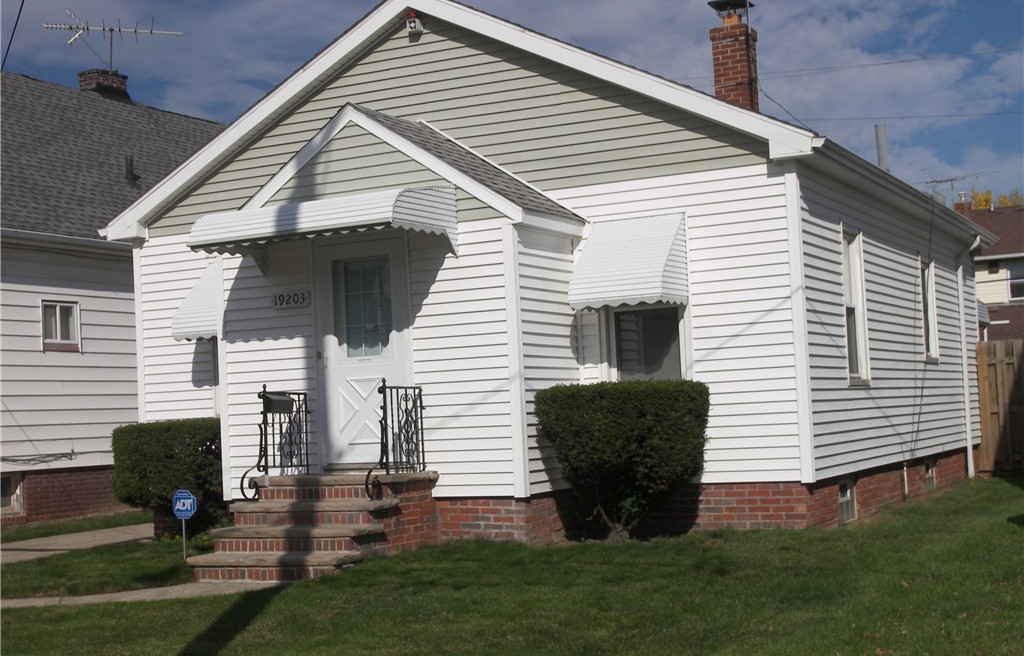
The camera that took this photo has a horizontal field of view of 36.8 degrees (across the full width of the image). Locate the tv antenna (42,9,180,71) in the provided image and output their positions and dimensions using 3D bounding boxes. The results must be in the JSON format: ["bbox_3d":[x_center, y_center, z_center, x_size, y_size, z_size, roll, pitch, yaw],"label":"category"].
[{"bbox_3d":[-7.321,-5.272,28.287,2.500,1.100,2.000,-2,-3,-14],"label":"tv antenna"}]

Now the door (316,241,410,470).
[{"bbox_3d":[-1.344,0.225,14.076,0.920,2.040,0.080,-4,-4,26],"label":"door"}]

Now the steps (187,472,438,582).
[{"bbox_3d":[-1.670,1.695,13.209,1.455,0.800,1.767,-4,-4,26],"label":"steps"}]

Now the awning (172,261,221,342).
[{"bbox_3d":[-2.958,-0.304,15.921,0.910,0.870,0.710,-4,-4,26],"label":"awning"}]

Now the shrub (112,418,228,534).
[{"bbox_3d":[-3.169,1.567,15.409,1.300,1.280,1.120,-4,-4,26],"label":"shrub"}]

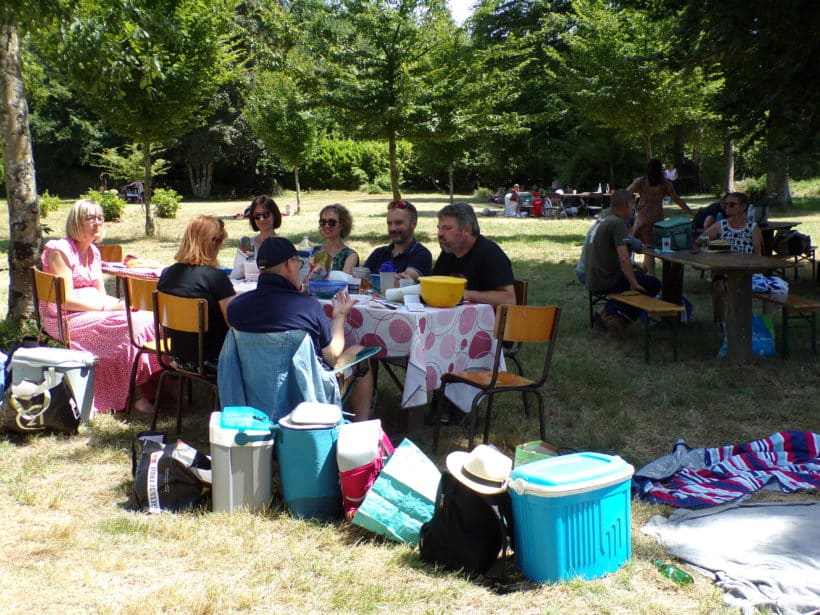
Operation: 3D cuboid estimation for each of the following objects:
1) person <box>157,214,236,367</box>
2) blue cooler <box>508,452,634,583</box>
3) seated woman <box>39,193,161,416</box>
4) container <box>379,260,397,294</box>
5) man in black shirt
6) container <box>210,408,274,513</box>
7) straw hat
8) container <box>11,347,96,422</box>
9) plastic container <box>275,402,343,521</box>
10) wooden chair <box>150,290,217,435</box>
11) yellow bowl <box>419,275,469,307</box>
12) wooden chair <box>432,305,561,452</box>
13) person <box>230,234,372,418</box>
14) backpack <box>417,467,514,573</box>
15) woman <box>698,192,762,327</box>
[{"bbox_3d":[-0.962,0.112,5.250,0.500,1.220,0.750,8,11,39],"label":"person"},{"bbox_3d":[0.600,0.790,3.772,0.440,0.375,0.260,-5,11,-36],"label":"blue cooler"},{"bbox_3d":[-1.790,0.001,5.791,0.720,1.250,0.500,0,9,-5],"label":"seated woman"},{"bbox_3d":[-0.117,-0.172,5.619,0.095,0.195,0.095,1,9,0],"label":"container"},{"bbox_3d":[0.329,0.046,5.651,0.750,1.270,0.550,-8,12,-44],"label":"man in black shirt"},{"bbox_3d":[-0.752,0.666,4.485,0.240,0.420,0.250,-4,9,-25],"label":"container"},{"bbox_3d":[0.282,0.597,3.760,0.275,0.125,0.250,24,25,9],"label":"straw hat"},{"bbox_3d":[-2.060,0.450,5.770,0.390,0.360,0.310,2,8,16],"label":"container"},{"bbox_3d":[-0.415,0.668,4.251,0.265,0.440,0.265,2,9,5],"label":"plastic container"},{"bbox_3d":[-1.045,0.322,5.191,0.400,0.820,0.470,8,11,39],"label":"wooden chair"},{"bbox_3d":[0.175,-0.096,5.459,0.262,0.150,0.262,0,8,0],"label":"yellow bowl"},{"bbox_3d":[0.414,0.387,5.033,0.420,0.820,0.470,-6,10,-36],"label":"wooden chair"},{"bbox_3d":[-0.503,0.200,4.989,0.580,1.140,0.800,5,10,28],"label":"person"},{"bbox_3d":[0.213,0.757,3.872,0.240,0.410,0.300,-6,10,-36],"label":"backpack"},{"bbox_3d":[3.040,-0.432,9.451,0.480,1.300,0.600,7,11,42],"label":"woman"}]

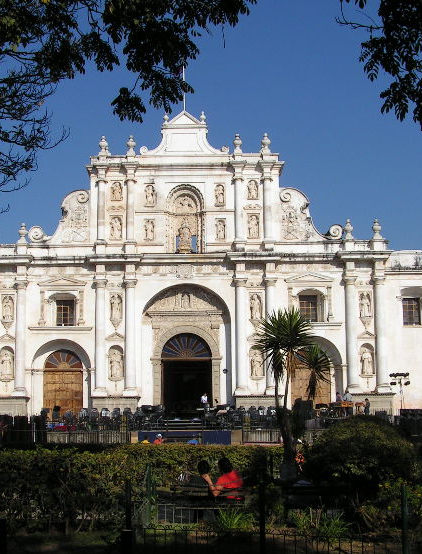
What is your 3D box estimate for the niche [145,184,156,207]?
[{"bbox_3d":[-4.852,-6.536,64.994,0.962,1.806,0.450,0,-8,0],"label":"niche"}]

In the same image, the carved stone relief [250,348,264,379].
[{"bbox_3d":[3.388,6.335,59.694,1.104,2.272,0.600,-1,-8,1],"label":"carved stone relief"}]

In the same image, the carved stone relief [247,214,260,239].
[{"bbox_3d":[3.405,-4.022,64.539,1.075,1.946,0.500,0,-8,0],"label":"carved stone relief"}]

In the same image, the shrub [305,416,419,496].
[{"bbox_3d":[3.270,3.969,18.181,2.550,1.620,2.300,-1,-10,0],"label":"shrub"}]

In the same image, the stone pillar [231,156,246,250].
[{"bbox_3d":[2.073,-5.504,61.097,1.145,7.179,1.000,-1,-8,1],"label":"stone pillar"}]

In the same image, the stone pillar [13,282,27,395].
[{"bbox_3d":[-13.140,4.303,56.292,1.042,7.938,0.950,-1,-10,2],"label":"stone pillar"}]

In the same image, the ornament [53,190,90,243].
[{"bbox_3d":[-10.020,-4.278,58.145,2.874,3.818,0.600,-1,-10,2],"label":"ornament"}]

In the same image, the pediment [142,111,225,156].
[{"bbox_3d":[-1.958,-10.409,59.007,5.976,3.080,0.800,-1,-10,0],"label":"pediment"}]

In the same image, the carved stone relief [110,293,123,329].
[{"bbox_3d":[-7.395,2.629,63.589,0.981,2.836,0.550,0,-8,0],"label":"carved stone relief"}]

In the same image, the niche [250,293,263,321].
[{"bbox_3d":[3.175,2.062,56.596,0.774,1.896,0.500,-1,-10,0],"label":"niche"}]

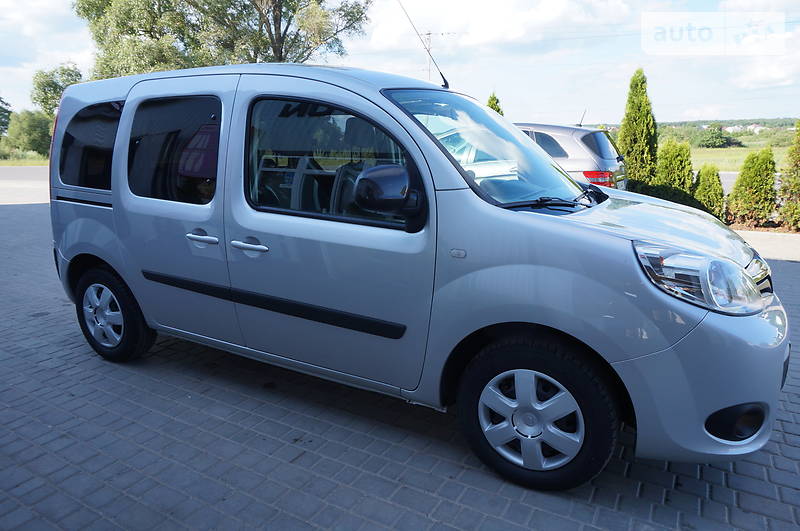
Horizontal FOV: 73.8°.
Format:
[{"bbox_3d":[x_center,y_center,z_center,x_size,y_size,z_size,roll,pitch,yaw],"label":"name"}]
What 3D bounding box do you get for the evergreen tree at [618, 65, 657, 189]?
[{"bbox_3d":[5.053,-2.618,11.354,0.853,3.010,0.853,6,13,23],"label":"evergreen tree"}]

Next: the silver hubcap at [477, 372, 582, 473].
[{"bbox_3d":[0.525,0.586,2.102,0.410,0.410,0.130,7,15,28],"label":"silver hubcap"}]

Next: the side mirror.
[{"bbox_3d":[-0.030,-0.279,2.079,0.180,0.215,0.240,7,13,28],"label":"side mirror"}]

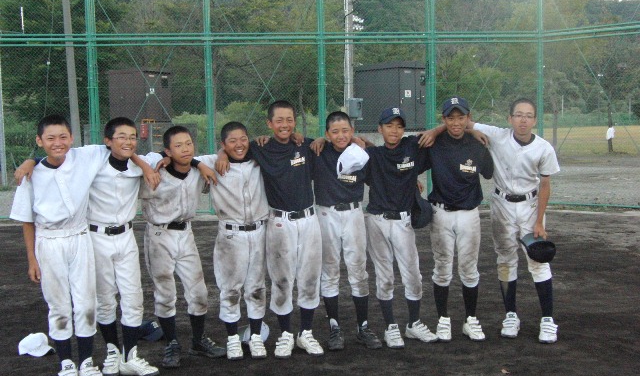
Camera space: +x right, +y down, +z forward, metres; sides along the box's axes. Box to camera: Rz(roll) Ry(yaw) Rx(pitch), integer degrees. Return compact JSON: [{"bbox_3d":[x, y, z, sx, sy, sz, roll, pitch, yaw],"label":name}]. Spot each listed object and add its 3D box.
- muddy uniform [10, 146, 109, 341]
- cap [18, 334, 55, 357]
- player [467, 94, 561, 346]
[{"bbox_3d":[-1.502,0.327,4.818,0.570,1.133,0.320,-3,5,-19],"label":"muddy uniform"},{"bbox_3d":[-1.895,1.034,5.556,0.240,0.130,0.180,3,6,40],"label":"cap"},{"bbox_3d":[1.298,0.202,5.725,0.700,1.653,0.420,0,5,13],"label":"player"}]

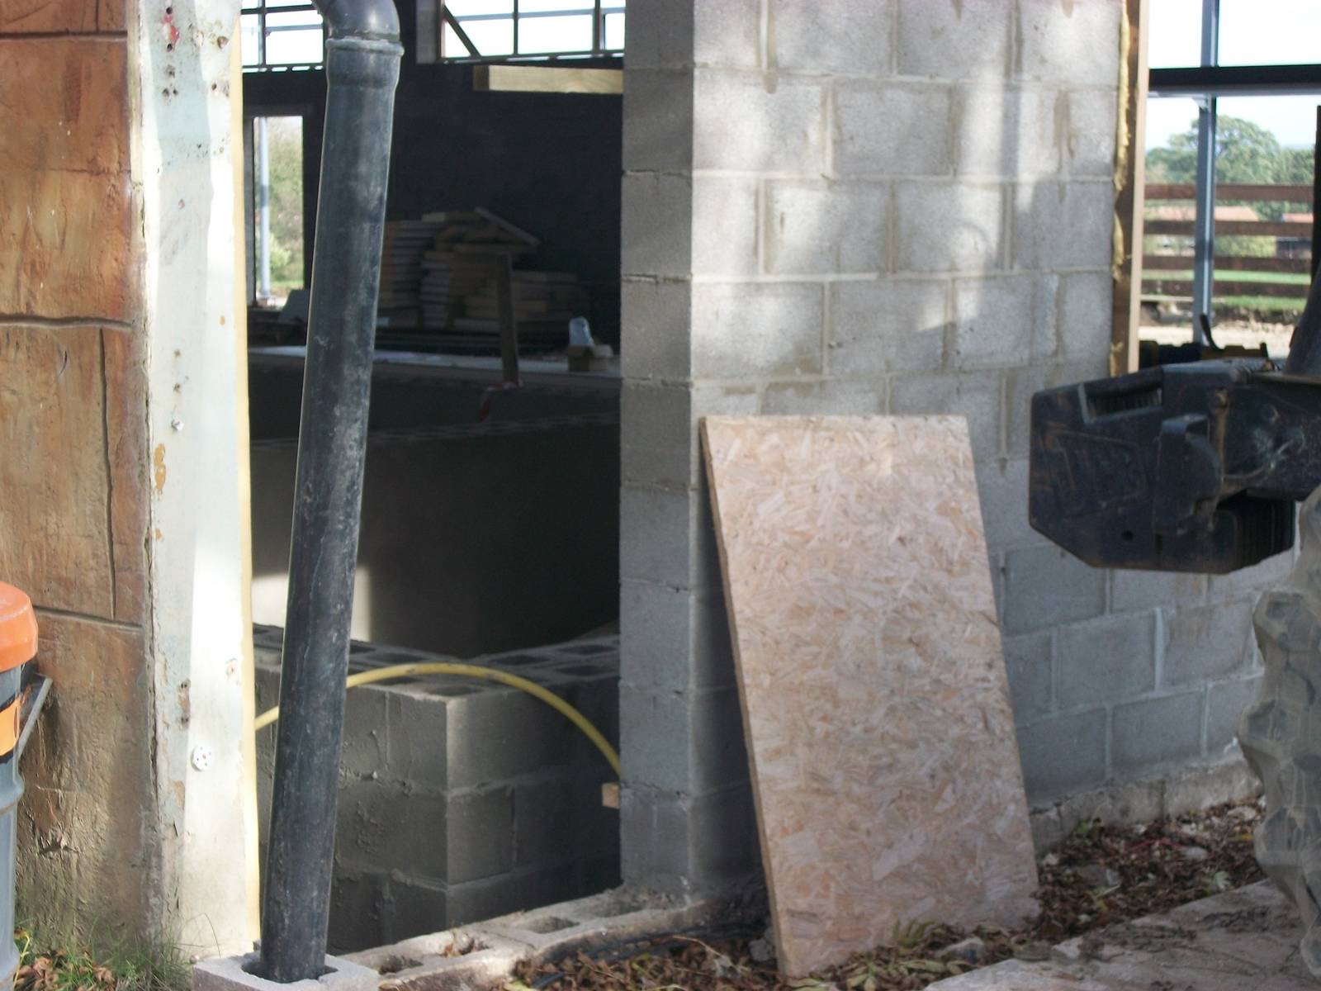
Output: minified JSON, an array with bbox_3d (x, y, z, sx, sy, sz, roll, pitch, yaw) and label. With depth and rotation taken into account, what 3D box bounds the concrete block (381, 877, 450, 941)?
[{"bbox_3d":[-0.459,1.030,7.297,0.215,0.215,0.380,6,8,43],"label":"concrete block"}]

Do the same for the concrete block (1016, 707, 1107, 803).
[{"bbox_3d":[0.914,0.659,7.486,0.215,0.215,0.440,6,9,43],"label":"concrete block"}]

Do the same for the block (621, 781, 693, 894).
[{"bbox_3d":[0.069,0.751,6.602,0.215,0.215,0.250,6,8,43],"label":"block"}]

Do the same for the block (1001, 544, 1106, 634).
[{"bbox_3d":[0.917,0.217,7.431,0.215,0.215,0.440,6,8,43],"label":"block"}]

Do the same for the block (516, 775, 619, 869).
[{"bbox_3d":[-0.271,0.770,7.302,0.215,0.215,0.440,6,9,43],"label":"block"}]

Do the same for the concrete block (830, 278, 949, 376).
[{"bbox_3d":[0.455,-0.406,6.875,0.215,0.215,0.440,6,8,43],"label":"concrete block"}]

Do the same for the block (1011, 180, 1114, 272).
[{"bbox_3d":[0.923,-0.678,7.336,0.215,0.215,0.440,6,8,43],"label":"block"}]

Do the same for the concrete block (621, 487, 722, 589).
[{"bbox_3d":[0.140,0.073,6.599,0.215,0.215,0.440,6,8,43],"label":"concrete block"}]

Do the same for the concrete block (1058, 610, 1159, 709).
[{"bbox_3d":[1.071,0.419,7.624,0.215,0.215,0.440,6,9,43],"label":"concrete block"}]

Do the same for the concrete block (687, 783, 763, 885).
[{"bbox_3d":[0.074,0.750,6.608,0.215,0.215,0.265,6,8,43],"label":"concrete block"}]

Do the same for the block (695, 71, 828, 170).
[{"bbox_3d":[0.146,-0.828,6.549,0.215,0.215,0.440,6,8,44],"label":"block"}]

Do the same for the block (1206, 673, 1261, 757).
[{"bbox_3d":[1.542,0.601,8.164,0.215,0.215,0.440,6,8,44],"label":"block"}]

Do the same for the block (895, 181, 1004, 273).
[{"bbox_3d":[0.610,-0.649,7.016,0.215,0.215,0.440,6,9,43],"label":"block"}]

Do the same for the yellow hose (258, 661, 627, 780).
[{"bbox_3d":[-0.495,0.495,6.500,0.950,0.280,0.220,-3,7,-31],"label":"yellow hose"}]

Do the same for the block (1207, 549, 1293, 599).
[{"bbox_3d":[1.537,0.145,8.085,0.215,0.215,0.440,6,9,43],"label":"block"}]

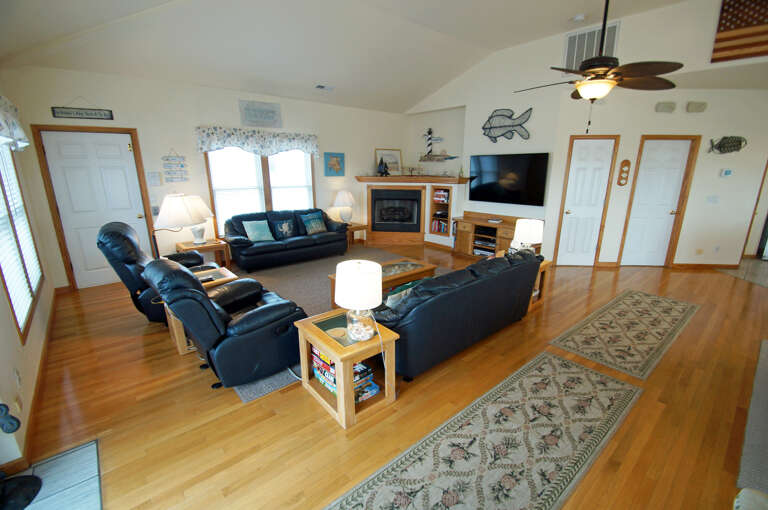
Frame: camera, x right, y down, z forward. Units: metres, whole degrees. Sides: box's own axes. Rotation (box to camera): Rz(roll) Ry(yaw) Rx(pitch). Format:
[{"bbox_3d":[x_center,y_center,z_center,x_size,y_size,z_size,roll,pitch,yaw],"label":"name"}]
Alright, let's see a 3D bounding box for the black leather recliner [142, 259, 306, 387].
[{"bbox_3d":[-1.263,0.441,2.534,1.000,0.950,0.890,-10,17,-35],"label":"black leather recliner"}]

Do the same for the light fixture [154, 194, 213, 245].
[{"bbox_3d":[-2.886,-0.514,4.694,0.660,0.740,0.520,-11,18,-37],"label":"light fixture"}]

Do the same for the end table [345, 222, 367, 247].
[{"bbox_3d":[-0.672,-0.356,6.702,0.460,0.500,0.530,-11,17,-37],"label":"end table"}]

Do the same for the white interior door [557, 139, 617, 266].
[{"bbox_3d":[3.268,-0.797,5.218,0.617,2.030,0.040,0,14,0],"label":"white interior door"}]

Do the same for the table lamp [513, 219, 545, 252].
[{"bbox_3d":[1.705,-0.170,3.825,0.320,0.480,0.320,-11,18,-37],"label":"table lamp"}]

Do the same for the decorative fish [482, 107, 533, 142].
[{"bbox_3d":[2.132,-2.285,5.626,0.050,0.550,0.930,-11,18,-37],"label":"decorative fish"}]

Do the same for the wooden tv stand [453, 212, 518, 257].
[{"bbox_3d":[1.964,-0.332,5.972,0.410,0.790,1.500,-11,17,-37],"label":"wooden tv stand"}]

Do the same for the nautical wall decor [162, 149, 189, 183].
[{"bbox_3d":[-3.129,-1.343,4.796,0.310,0.470,0.025,-11,17,-37],"label":"nautical wall decor"}]

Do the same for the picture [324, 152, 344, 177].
[{"bbox_3d":[-1.034,-1.898,6.704,0.485,0.465,0.035,-11,17,-38],"label":"picture"}]

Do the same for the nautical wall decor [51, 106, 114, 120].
[{"bbox_3d":[-3.773,-1.774,4.020,0.560,0.130,0.030,-11,18,-37],"label":"nautical wall decor"}]

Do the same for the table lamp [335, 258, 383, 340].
[{"bbox_3d":[-0.149,0.288,2.016,0.300,0.490,0.300,0,14,0],"label":"table lamp"}]

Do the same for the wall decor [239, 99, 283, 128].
[{"bbox_3d":[-2.068,-2.364,5.398,0.690,0.400,0.030,-11,17,-37],"label":"wall decor"}]

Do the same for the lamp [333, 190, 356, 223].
[{"bbox_3d":[-0.824,-1.007,6.633,0.420,0.680,0.420,0,14,0],"label":"lamp"}]

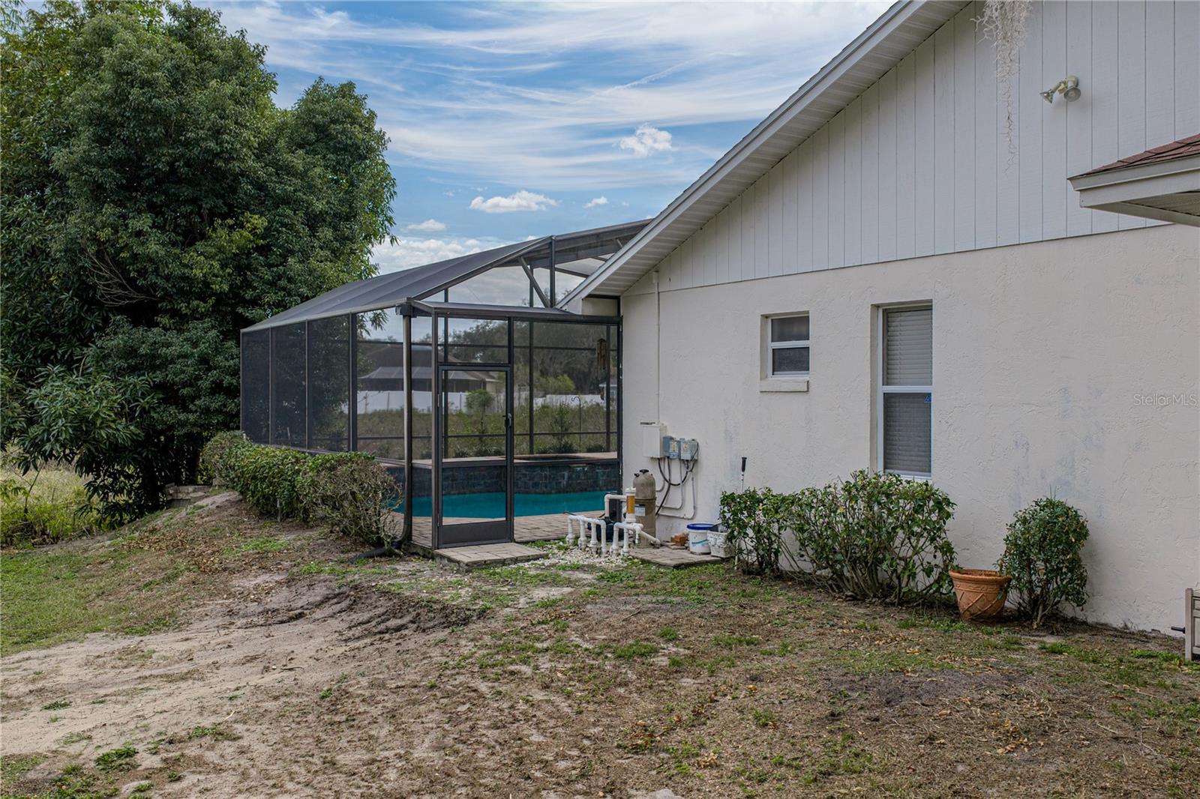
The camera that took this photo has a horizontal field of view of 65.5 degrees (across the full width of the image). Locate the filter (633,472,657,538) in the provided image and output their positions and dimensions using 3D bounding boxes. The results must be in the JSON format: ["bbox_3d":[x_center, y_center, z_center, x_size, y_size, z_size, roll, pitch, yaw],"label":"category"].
[{"bbox_3d":[0.526,1.281,11.002,0.280,0.920,0.280,0,1,0],"label":"filter"}]

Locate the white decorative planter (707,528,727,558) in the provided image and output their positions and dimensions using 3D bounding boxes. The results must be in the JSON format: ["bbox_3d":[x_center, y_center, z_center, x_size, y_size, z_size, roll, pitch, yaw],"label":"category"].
[{"bbox_3d":[1.378,1.609,10.398,0.280,0.280,0.280,0,0,-38],"label":"white decorative planter"}]

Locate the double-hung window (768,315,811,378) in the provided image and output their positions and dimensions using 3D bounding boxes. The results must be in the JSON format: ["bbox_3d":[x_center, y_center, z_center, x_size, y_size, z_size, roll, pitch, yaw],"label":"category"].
[{"bbox_3d":[2.067,-0.567,10.049,0.100,0.670,0.660,-1,1,-37],"label":"double-hung window"}]

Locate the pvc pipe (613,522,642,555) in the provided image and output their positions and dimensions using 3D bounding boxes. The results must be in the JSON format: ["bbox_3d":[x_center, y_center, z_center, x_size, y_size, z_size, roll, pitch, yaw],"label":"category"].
[{"bbox_3d":[0.299,1.551,10.454,0.110,0.370,0.450,-1,1,-37],"label":"pvc pipe"}]

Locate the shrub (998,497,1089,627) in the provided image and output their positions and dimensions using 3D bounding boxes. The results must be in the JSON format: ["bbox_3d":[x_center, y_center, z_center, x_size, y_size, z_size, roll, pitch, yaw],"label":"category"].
[{"bbox_3d":[3.493,1.282,7.348,0.640,1.020,0.660,-1,1,-37],"label":"shrub"}]

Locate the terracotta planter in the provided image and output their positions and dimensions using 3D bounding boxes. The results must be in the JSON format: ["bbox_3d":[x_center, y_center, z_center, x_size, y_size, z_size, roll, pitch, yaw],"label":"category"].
[{"bbox_3d":[3.126,1.610,7.671,0.485,0.360,0.485,-1,1,-37],"label":"terracotta planter"}]

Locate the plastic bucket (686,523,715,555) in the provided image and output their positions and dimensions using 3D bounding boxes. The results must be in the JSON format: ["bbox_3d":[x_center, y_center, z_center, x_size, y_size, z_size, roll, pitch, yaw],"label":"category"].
[{"bbox_3d":[1.153,1.585,10.613,0.305,0.315,0.305,0,1,0],"label":"plastic bucket"}]

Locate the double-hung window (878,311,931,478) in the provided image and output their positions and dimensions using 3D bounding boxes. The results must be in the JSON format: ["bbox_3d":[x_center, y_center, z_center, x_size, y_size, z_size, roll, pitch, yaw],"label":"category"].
[{"bbox_3d":[2.940,-0.080,8.877,0.100,1.645,0.665,-1,1,-37],"label":"double-hung window"}]

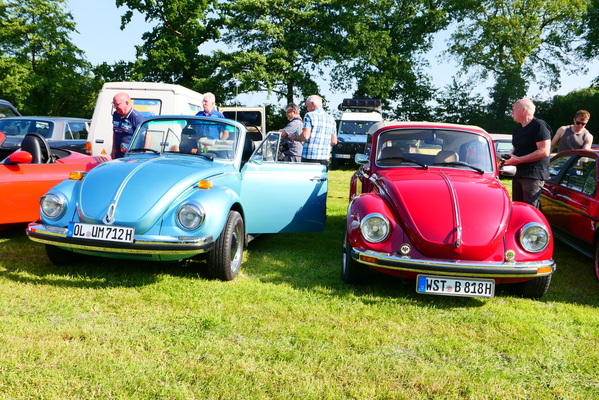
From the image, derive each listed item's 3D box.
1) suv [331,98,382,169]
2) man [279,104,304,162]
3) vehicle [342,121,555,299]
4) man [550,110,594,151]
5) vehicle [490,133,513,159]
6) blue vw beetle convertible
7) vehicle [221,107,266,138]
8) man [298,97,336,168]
[{"bbox_3d":[2.415,-2.433,17.800,1.850,2.300,4.500,5,9,12],"label":"suv"},{"bbox_3d":[-0.131,-0.556,7.000,0.450,1.660,0.480,2,9,-7],"label":"man"},{"bbox_3d":[1.376,-0.136,5.281,1.585,1.500,4.080,4,9,7],"label":"vehicle"},{"bbox_3d":[3.494,-0.288,6.200,0.520,1.720,0.400,6,9,22],"label":"man"},{"bbox_3d":[7.697,-1.631,17.200,1.680,1.400,4.100,4,9,8],"label":"vehicle"},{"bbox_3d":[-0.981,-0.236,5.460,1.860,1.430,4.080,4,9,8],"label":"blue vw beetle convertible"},{"bbox_3d":[-2.181,-2.636,18.800,1.800,1.950,4.400,2,9,-3],"label":"vehicle"},{"bbox_3d":[0.246,-0.536,6.600,0.500,1.780,0.380,-2,10,-28],"label":"man"}]

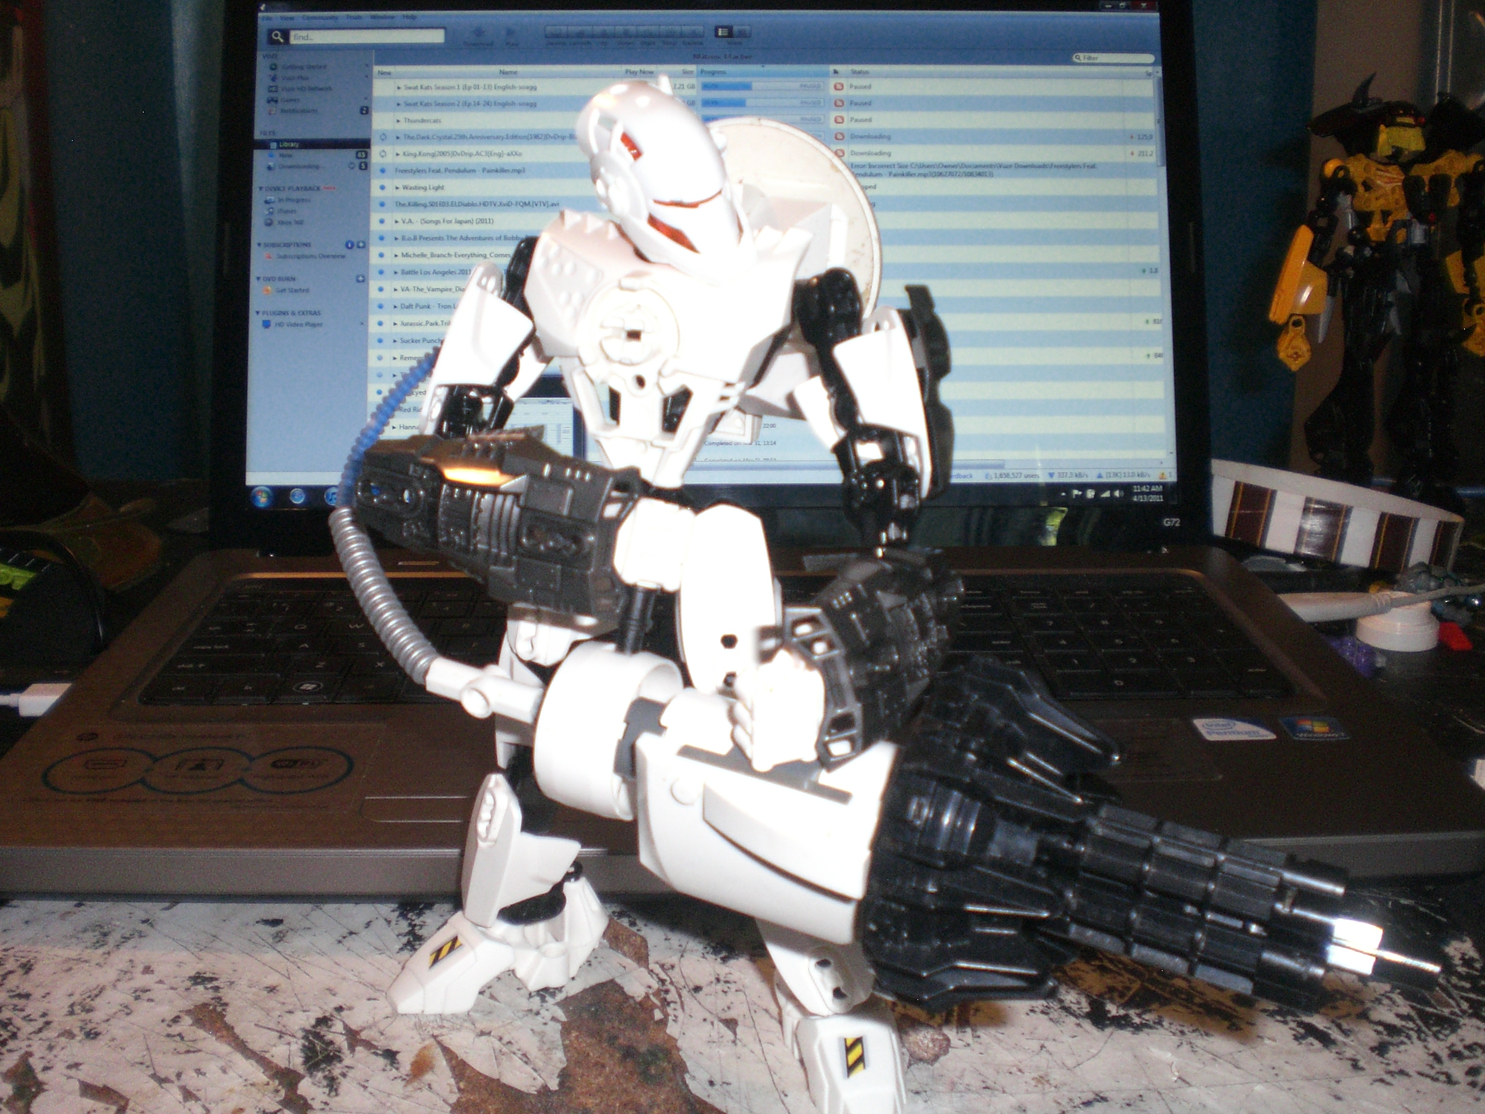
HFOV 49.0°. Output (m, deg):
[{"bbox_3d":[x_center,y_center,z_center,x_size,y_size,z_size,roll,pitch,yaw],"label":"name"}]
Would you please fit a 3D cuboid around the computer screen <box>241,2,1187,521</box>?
[{"bbox_3d":[-0.011,-0.124,0.678,0.386,0.217,0.010,0,-5,-2],"label":"computer screen"}]

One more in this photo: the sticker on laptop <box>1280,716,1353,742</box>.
[{"bbox_3d":[0.168,0.050,0.478,0.018,0.001,0.018,0,16,-2],"label":"sticker on laptop"}]

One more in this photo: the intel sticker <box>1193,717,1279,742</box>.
[{"bbox_3d":[0.144,0.050,0.477,0.021,0.001,0.017,0,16,-2],"label":"intel sticker"}]

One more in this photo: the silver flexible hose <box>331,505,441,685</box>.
[{"bbox_3d":[-0.079,0.009,0.355,0.009,0.042,0.009,-23,15,0],"label":"silver flexible hose"}]

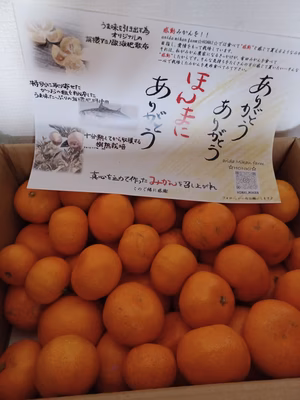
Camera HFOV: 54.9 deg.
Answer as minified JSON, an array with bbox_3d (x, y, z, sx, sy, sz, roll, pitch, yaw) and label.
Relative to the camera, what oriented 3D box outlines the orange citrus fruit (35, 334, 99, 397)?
[{"bbox_3d":[-0.079,0.158,0.276,0.061,0.056,0.061,-2,51,-4],"label":"orange citrus fruit"}]

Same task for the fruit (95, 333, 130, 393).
[{"bbox_3d":[-0.041,0.178,0.310,0.062,0.057,0.062,-2,51,-4],"label":"fruit"}]

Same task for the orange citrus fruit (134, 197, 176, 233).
[{"bbox_3d":[0.007,0.017,0.386,0.059,0.054,0.059,-2,51,-4],"label":"orange citrus fruit"}]

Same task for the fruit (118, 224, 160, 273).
[{"bbox_3d":[-0.013,0.058,0.346,0.050,0.058,0.058,-2,54,-4],"label":"fruit"}]

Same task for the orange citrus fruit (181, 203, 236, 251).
[{"bbox_3d":[0.074,0.033,0.358,0.066,0.057,0.066,-2,51,-4],"label":"orange citrus fruit"}]

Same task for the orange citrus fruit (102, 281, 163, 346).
[{"bbox_3d":[-0.016,0.114,0.291,0.061,0.060,0.060,-2,54,-4],"label":"orange citrus fruit"}]

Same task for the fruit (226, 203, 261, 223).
[{"bbox_3d":[0.127,0.010,0.398,0.059,0.059,0.059,-2,54,-4],"label":"fruit"}]

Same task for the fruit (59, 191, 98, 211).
[{"bbox_3d":[-0.095,-0.010,0.390,0.059,0.053,0.059,-2,51,-4],"label":"fruit"}]

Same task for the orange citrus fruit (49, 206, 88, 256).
[{"bbox_3d":[-0.097,0.037,0.350,0.047,0.059,0.059,-2,54,-4],"label":"orange citrus fruit"}]

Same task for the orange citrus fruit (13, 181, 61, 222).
[{"bbox_3d":[-0.148,0.002,0.381,0.057,0.056,0.056,-2,54,-4],"label":"orange citrus fruit"}]

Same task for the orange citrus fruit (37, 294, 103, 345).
[{"bbox_3d":[-0.089,0.140,0.328,0.072,0.064,0.072,-2,51,-4],"label":"orange citrus fruit"}]

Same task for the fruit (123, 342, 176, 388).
[{"bbox_3d":[0.001,0.164,0.285,0.050,0.046,0.050,-2,51,-4],"label":"fruit"}]

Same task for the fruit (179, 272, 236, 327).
[{"bbox_3d":[0.057,0.100,0.291,0.058,0.053,0.058,20,74,-28],"label":"fruit"}]

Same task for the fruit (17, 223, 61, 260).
[{"bbox_3d":[-0.139,0.061,0.368,0.056,0.059,0.059,-2,54,-4],"label":"fruit"}]

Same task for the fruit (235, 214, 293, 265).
[{"bbox_3d":[0.135,0.047,0.346,0.067,0.058,0.067,-9,59,5],"label":"fruit"}]

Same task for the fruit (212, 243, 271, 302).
[{"bbox_3d":[0.101,0.080,0.315,0.062,0.057,0.062,-2,51,-4],"label":"fruit"}]

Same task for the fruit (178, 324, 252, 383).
[{"bbox_3d":[0.060,0.147,0.275,0.069,0.062,0.054,-2,54,-4],"label":"fruit"}]

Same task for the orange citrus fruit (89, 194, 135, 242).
[{"bbox_3d":[-0.049,0.024,0.366,0.058,0.062,0.062,-2,54,-4],"label":"orange citrus fruit"}]

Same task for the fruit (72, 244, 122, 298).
[{"bbox_3d":[-0.061,0.083,0.331,0.062,0.057,0.062,-2,51,-4],"label":"fruit"}]

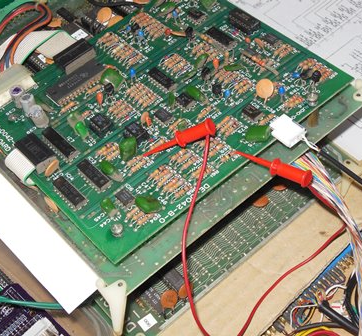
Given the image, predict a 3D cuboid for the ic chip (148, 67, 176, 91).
[{"bbox_3d":[-0.011,-0.049,0.367,0.007,0.004,0.019,-37,55,-19],"label":"ic chip"}]

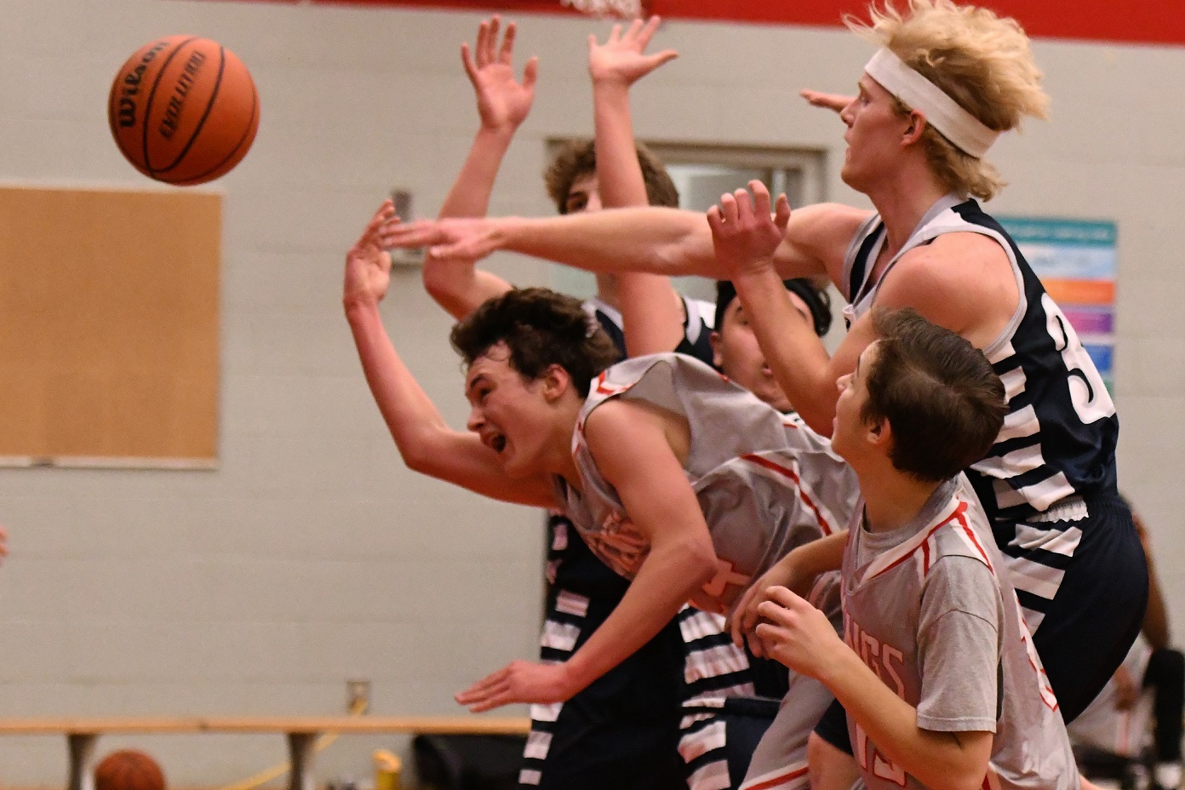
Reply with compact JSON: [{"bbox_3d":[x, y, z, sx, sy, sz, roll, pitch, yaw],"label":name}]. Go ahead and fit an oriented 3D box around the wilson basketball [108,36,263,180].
[{"bbox_3d":[-0.649,-0.453,5.500,0.240,0.240,0.240,1,0,0],"label":"wilson basketball"}]

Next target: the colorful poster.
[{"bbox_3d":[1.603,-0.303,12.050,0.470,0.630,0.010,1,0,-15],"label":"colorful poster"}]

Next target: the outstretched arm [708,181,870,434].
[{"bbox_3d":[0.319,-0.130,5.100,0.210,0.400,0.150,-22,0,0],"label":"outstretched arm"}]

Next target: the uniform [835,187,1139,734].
[{"bbox_3d":[0.603,0.118,5.250,0.480,0.850,0.460,-3,0,-7],"label":"uniform"}]

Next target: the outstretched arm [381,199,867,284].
[{"bbox_3d":[0.050,-0.239,5.380,0.770,0.130,0.130,1,0,0],"label":"outstretched arm"}]

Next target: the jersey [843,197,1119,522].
[{"bbox_3d":[0.583,-0.045,5.250,0.340,0.560,0.430,-19,0,-9],"label":"jersey"}]

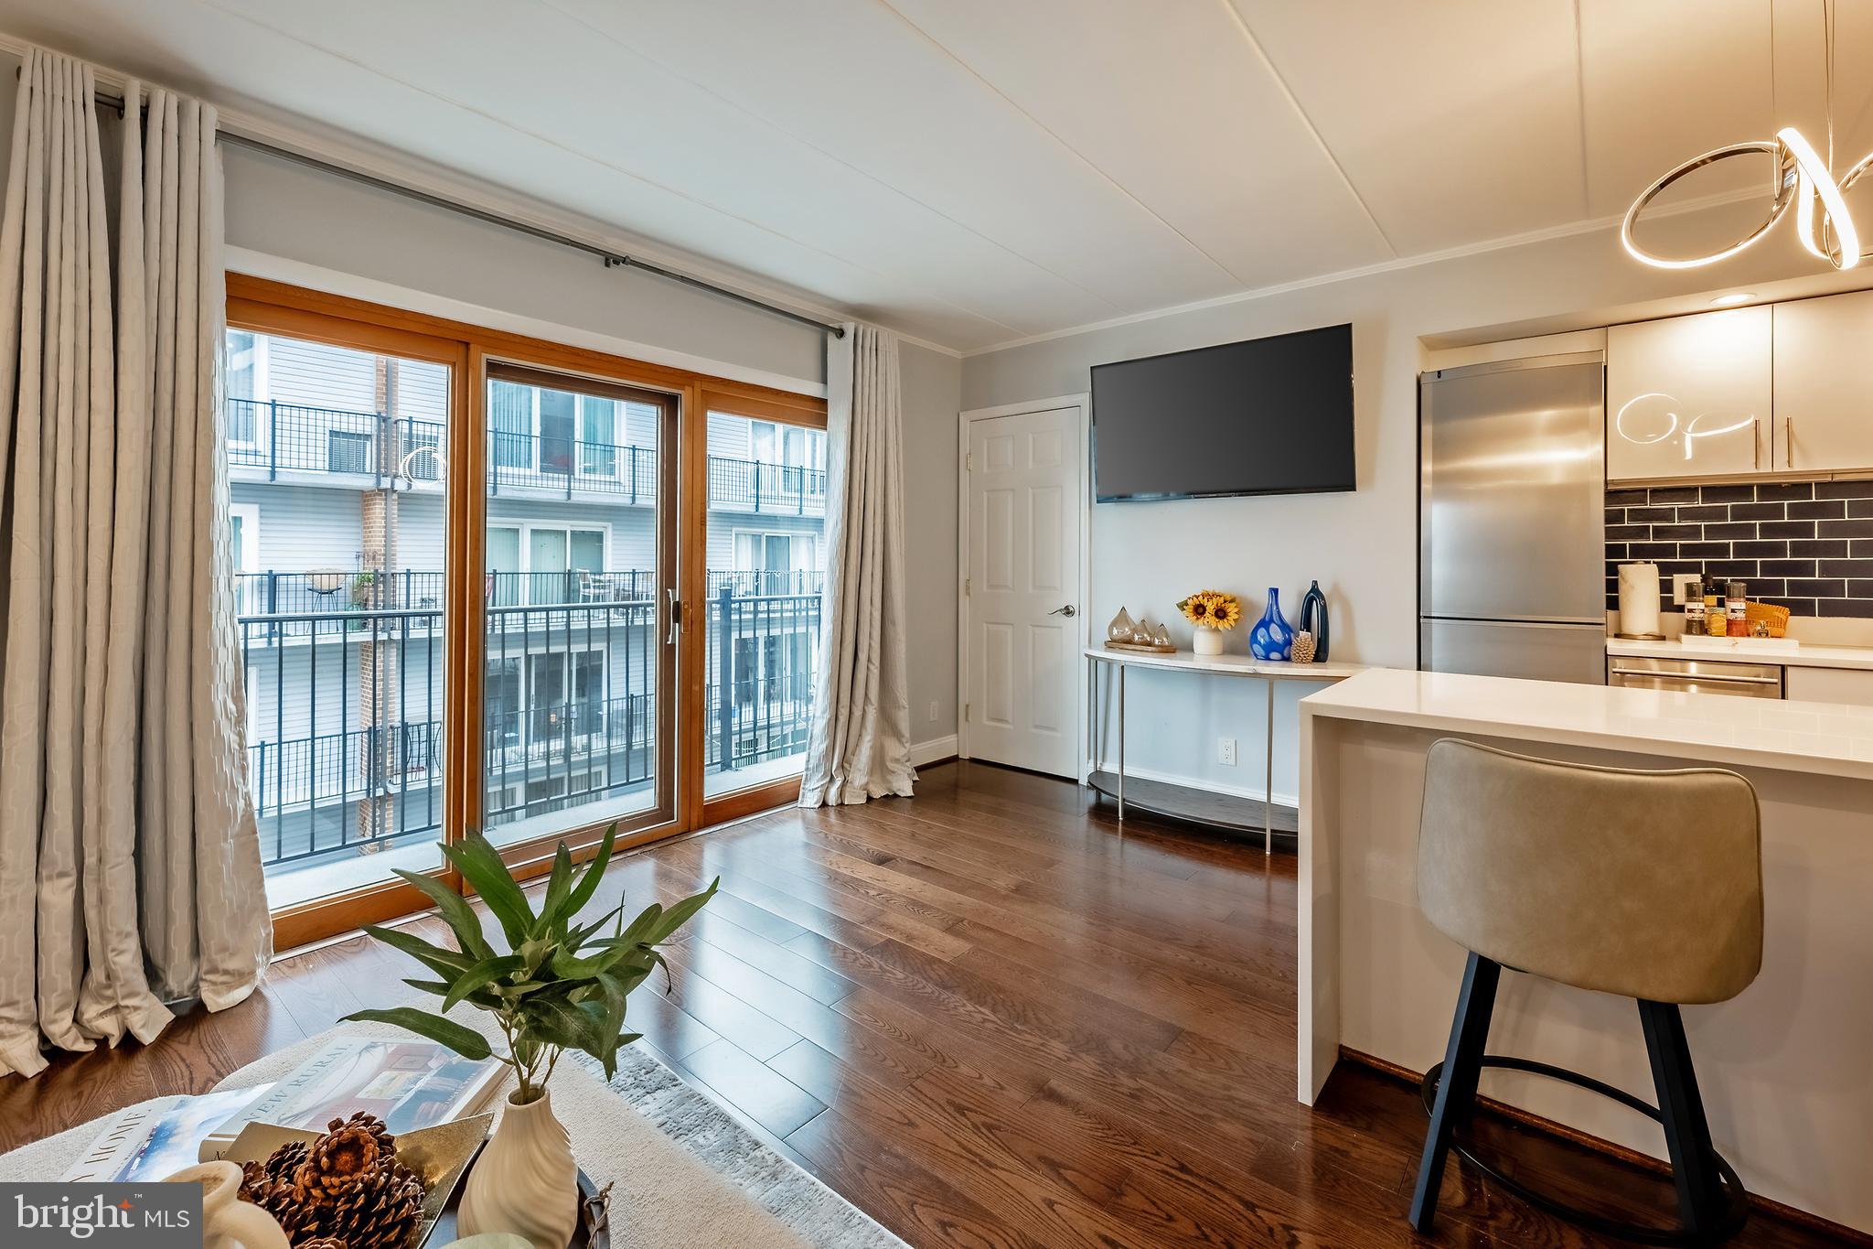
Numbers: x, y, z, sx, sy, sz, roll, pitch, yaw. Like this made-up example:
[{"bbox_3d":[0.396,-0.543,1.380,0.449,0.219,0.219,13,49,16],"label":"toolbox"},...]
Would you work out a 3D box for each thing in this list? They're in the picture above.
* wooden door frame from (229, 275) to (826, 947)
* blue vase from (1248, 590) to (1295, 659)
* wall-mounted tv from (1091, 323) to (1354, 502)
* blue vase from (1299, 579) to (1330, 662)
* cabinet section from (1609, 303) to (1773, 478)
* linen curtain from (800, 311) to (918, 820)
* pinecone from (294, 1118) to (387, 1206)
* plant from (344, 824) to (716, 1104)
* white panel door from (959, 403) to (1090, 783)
[{"bbox_3d":[-1.360,-0.083,3.000,0.130,2.070,2.500,3,4,42],"label":"wooden door frame"},{"bbox_3d":[1.500,-0.001,3.260,0.200,0.325,0.195,2,4,37],"label":"blue vase"},{"bbox_3d":[1.310,-0.953,3.460,1.210,0.710,0.070,0,7,36],"label":"wall-mounted tv"},{"bbox_3d":[1.660,-0.016,3.200,0.135,0.360,0.075,2,4,37],"label":"blue vase"},{"bbox_3d":[2.990,-0.885,2.915,0.440,0.600,0.330,3,5,40],"label":"cabinet section"},{"bbox_3d":[-0.374,-0.318,3.770,0.250,2.370,0.640,3,4,42],"label":"linen curtain"},{"bbox_3d":[-0.617,0.557,0.755,0.082,0.074,0.082,-2,4,-39],"label":"pinecone"},{"bbox_3d":[-0.469,0.395,0.840,0.390,0.280,0.310,-2,3,-29],"label":"plant"},{"bbox_3d":[0.500,-0.200,4.190,0.840,2.070,0.080,3,5,41],"label":"white panel door"}]

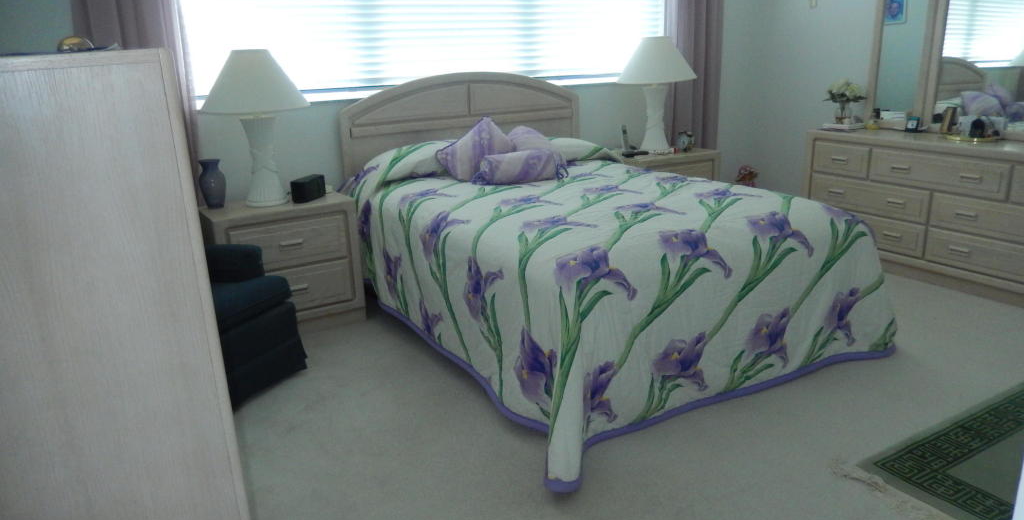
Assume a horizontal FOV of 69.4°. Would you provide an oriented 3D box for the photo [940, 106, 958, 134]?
[{"bbox_3d":[2.620,-0.842,4.456,0.045,0.170,0.120,0,16,7],"label":"photo"}]

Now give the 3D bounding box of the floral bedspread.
[{"bbox_3d":[0.379,-0.043,3.693,1.770,0.790,2.160,-11,18,-28],"label":"floral bedspread"}]

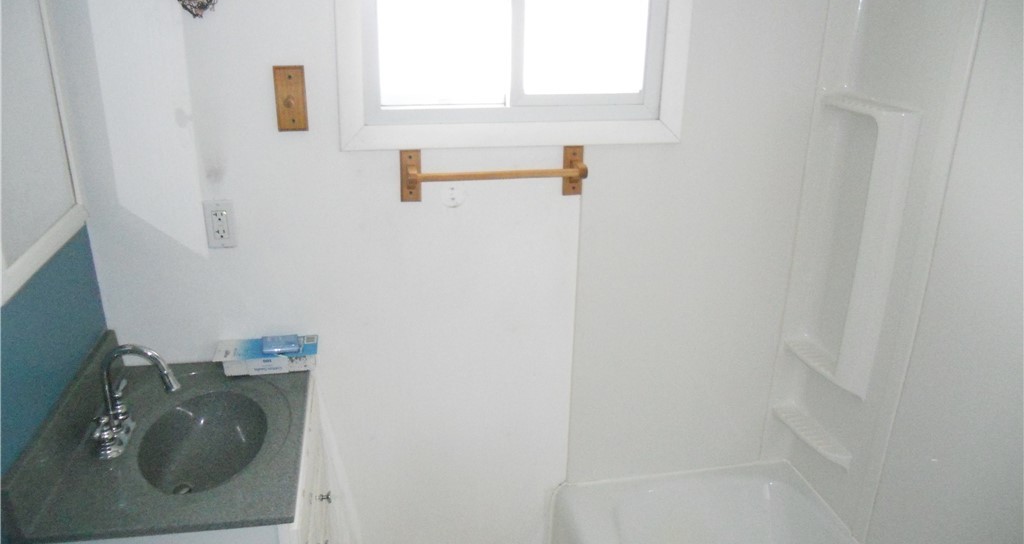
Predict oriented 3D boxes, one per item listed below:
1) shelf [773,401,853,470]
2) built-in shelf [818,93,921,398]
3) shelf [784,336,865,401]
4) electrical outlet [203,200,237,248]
[{"bbox_3d":[0.847,0.454,2.265,0.080,0.040,0.300,-3,22,-10],"label":"shelf"},{"bbox_3d":[0.858,-0.065,2.063,0.080,0.742,0.300,-3,22,-10],"label":"built-in shelf"},{"bbox_3d":[0.855,0.265,2.192,0.072,0.040,0.300,-3,22,-10],"label":"shelf"},{"bbox_3d":[-0.689,-0.112,1.889,0.068,0.118,0.008,-3,22,-10],"label":"electrical outlet"}]

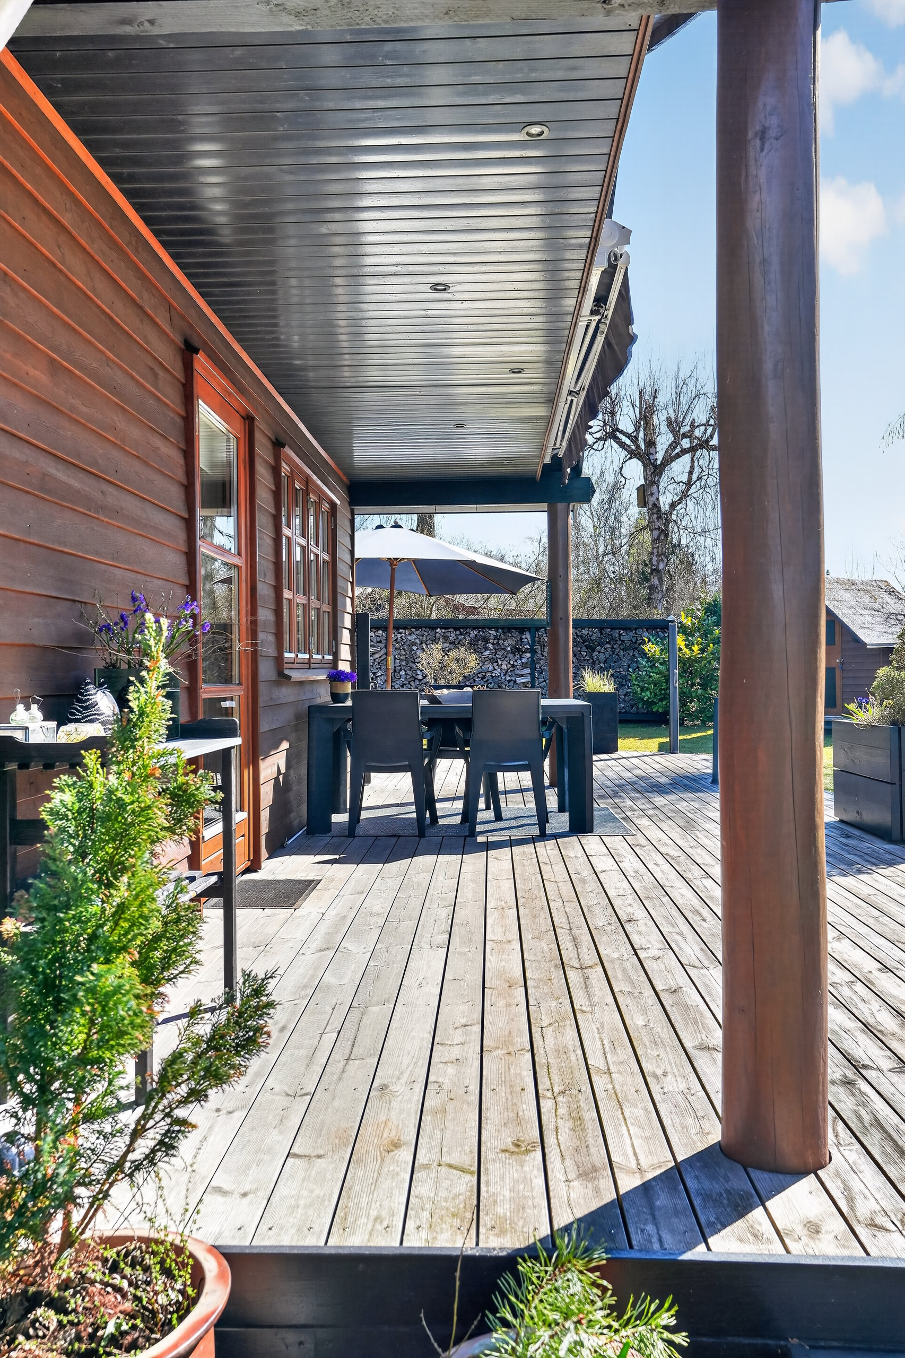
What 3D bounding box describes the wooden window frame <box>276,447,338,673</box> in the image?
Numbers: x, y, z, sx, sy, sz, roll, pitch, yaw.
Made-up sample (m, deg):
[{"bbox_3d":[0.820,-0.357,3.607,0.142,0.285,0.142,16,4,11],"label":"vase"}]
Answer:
[{"bbox_3d":[-0.862,-0.633,6.570,0.100,1.230,1.980,-1,1,2],"label":"wooden window frame"}]

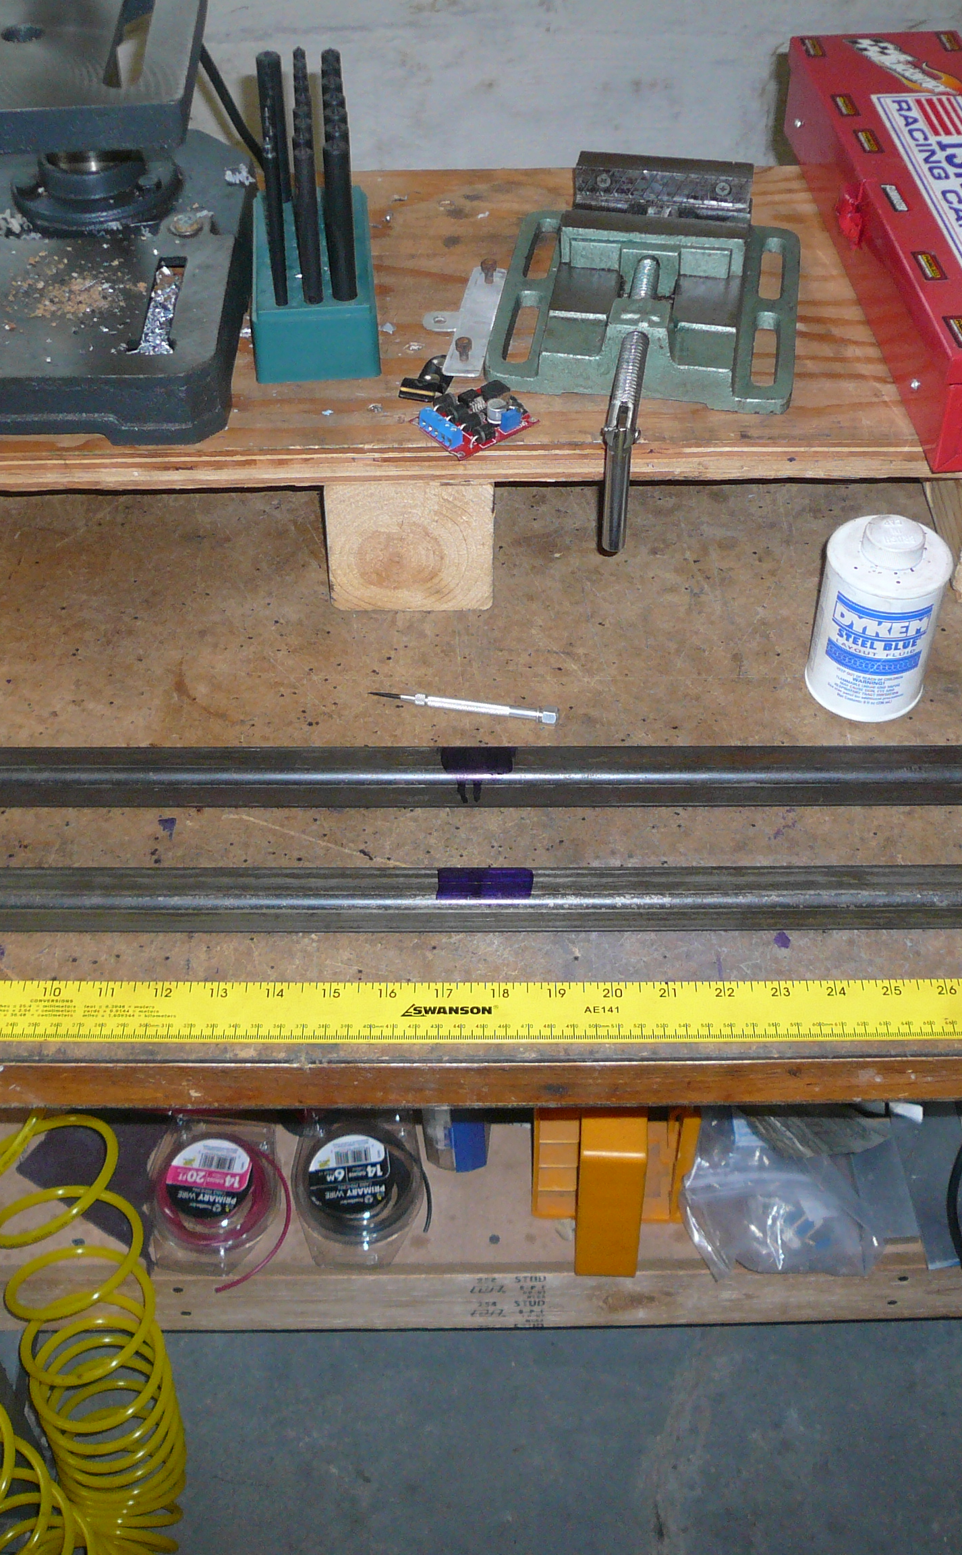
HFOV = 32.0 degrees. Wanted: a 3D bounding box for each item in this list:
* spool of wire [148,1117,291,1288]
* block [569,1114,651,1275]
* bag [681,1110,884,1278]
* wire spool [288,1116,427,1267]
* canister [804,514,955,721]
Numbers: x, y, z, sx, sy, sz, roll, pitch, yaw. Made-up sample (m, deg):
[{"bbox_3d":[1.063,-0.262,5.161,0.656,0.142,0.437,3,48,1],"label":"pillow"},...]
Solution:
[{"bbox_3d":[-0.189,0.297,1.204,0.096,0.036,0.123,-1,48,0],"label":"spool of wire"},{"bbox_3d":[0.087,0.257,1.128,0.042,0.200,0.070,-1,48,0],"label":"block"},{"bbox_3d":[0.206,0.279,1.195,0.130,0.068,0.140,-1,48,0],"label":"bag"},{"bbox_3d":[-0.088,0.292,1.208,0.093,0.036,0.120,-1,48,0],"label":"wire spool"},{"bbox_3d":[0.204,-0.086,0.860,0.061,0.102,0.061,-1,48,0],"label":"canister"}]

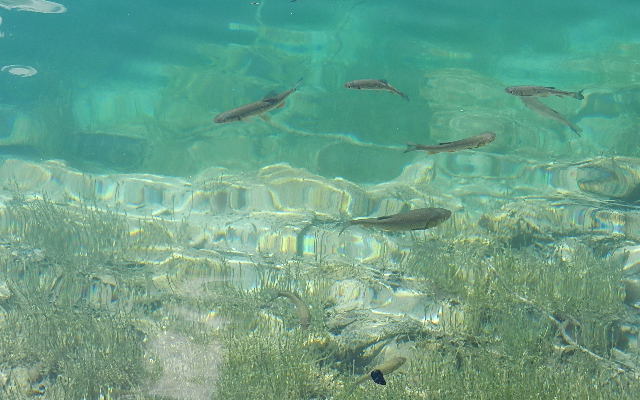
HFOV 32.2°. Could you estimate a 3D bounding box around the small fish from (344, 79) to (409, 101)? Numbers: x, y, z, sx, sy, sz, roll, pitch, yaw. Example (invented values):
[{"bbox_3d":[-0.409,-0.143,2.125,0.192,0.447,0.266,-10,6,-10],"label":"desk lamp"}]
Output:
[{"bbox_3d":[0.181,-0.344,3.532,0.212,0.045,0.045,12,34,18],"label":"small fish"}]

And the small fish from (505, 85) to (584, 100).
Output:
[{"bbox_3d":[0.713,-0.341,3.527,0.245,0.050,0.035,4,32,6],"label":"small fish"}]

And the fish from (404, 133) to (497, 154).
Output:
[{"bbox_3d":[0.384,-0.167,3.249,0.285,0.050,0.042,-9,33,-13],"label":"fish"}]

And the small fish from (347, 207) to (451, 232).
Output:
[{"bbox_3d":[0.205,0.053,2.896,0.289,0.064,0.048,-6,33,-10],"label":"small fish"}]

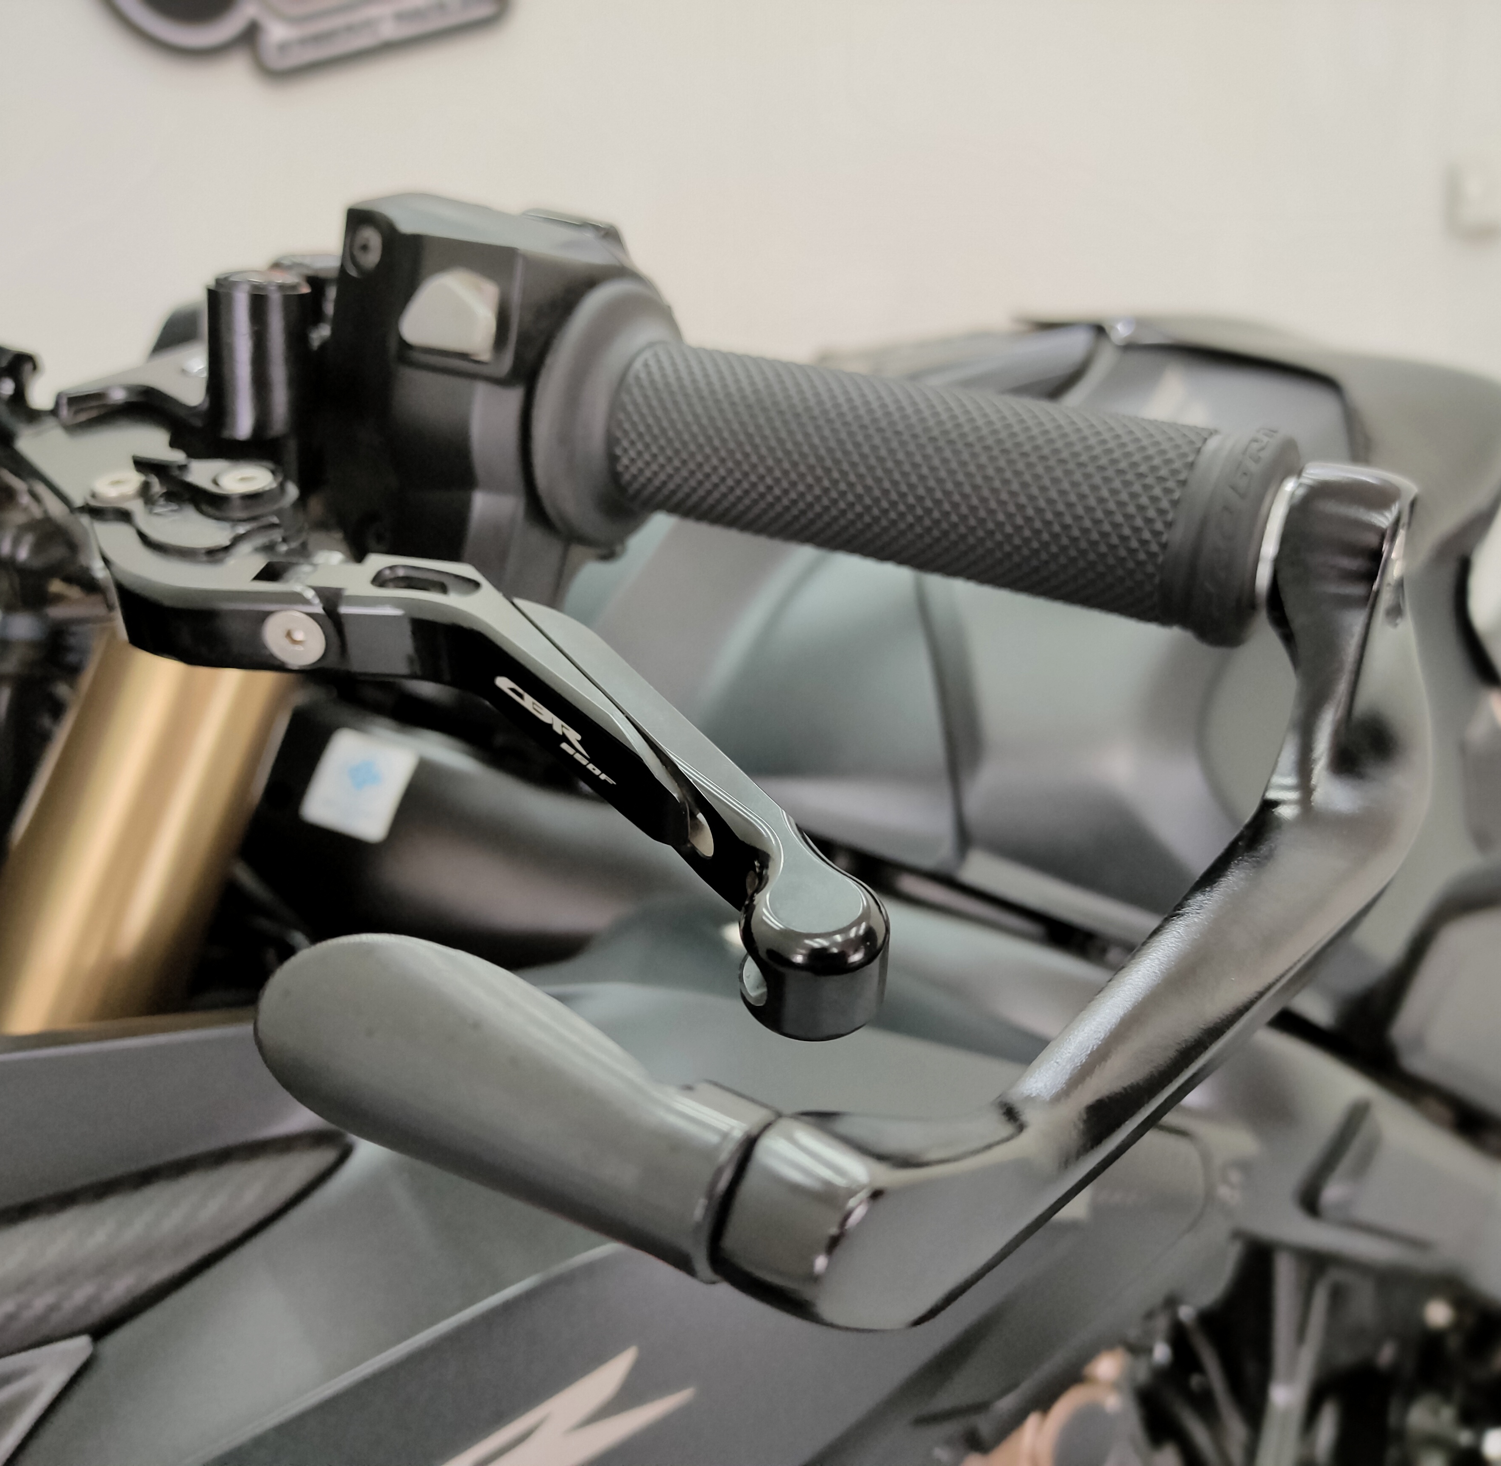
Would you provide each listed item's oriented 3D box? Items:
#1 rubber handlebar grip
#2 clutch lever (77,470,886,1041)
[{"bbox_3d":[0.032,-0.043,0.306,0.119,0.034,0.034,16,39,30],"label":"rubber handlebar grip"},{"bbox_3d":[-0.043,-0.007,0.271,0.172,0.020,0.037,27,44,33],"label":"clutch lever"}]

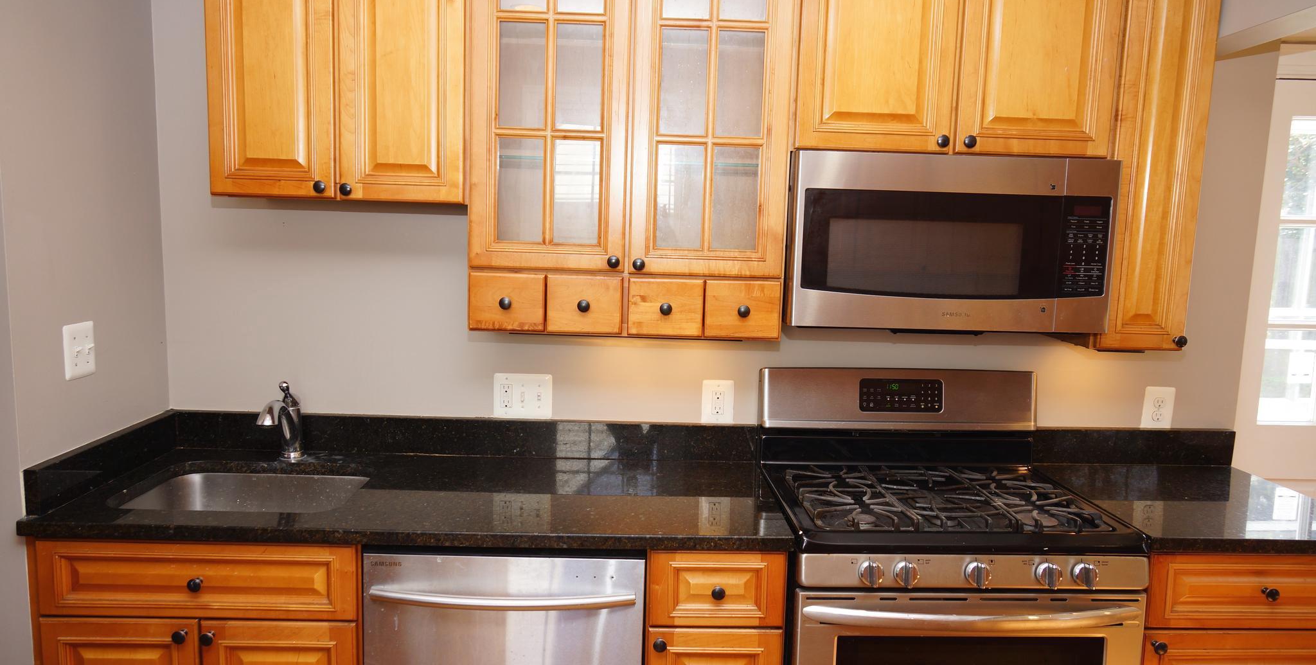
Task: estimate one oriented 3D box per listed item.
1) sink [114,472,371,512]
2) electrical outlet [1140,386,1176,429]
[{"bbox_3d":[-1.002,0.487,2.172,0.546,0.200,0.415,1,7,-1],"label":"sink"},{"bbox_3d":[1.435,0.217,2.516,0.087,0.121,0.008,1,7,-1],"label":"electrical outlet"}]

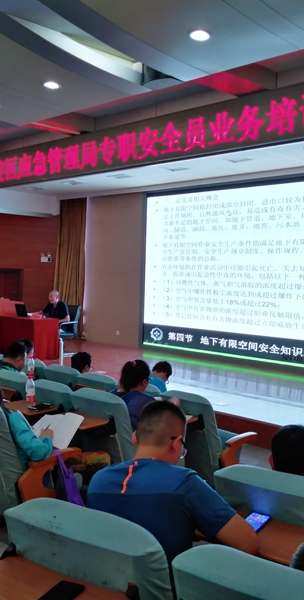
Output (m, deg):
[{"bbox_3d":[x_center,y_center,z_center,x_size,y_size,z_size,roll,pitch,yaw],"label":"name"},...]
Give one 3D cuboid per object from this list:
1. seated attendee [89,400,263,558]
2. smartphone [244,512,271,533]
[{"bbox_3d":[0.074,0.954,2.063,0.560,1.220,0.820,3,3,30],"label":"seated attendee"},{"bbox_3d":[0.386,0.833,2.255,0.076,0.009,0.157,3,3,35],"label":"smartphone"}]

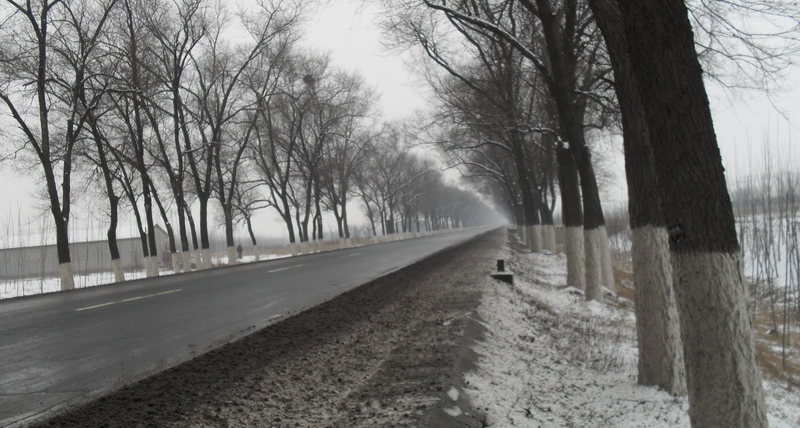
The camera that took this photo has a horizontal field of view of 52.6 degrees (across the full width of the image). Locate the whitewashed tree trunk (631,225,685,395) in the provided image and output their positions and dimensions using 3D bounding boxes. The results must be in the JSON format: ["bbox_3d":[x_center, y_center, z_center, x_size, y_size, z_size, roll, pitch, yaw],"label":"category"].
[{"bbox_3d":[2.301,0.823,7.292,0.417,1.426,0.417,-4,-1,17],"label":"whitewashed tree trunk"}]

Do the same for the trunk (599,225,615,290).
[{"bbox_3d":[4.469,0.948,17.595,0.342,1.397,0.342,-5,-2,14],"label":"trunk"}]

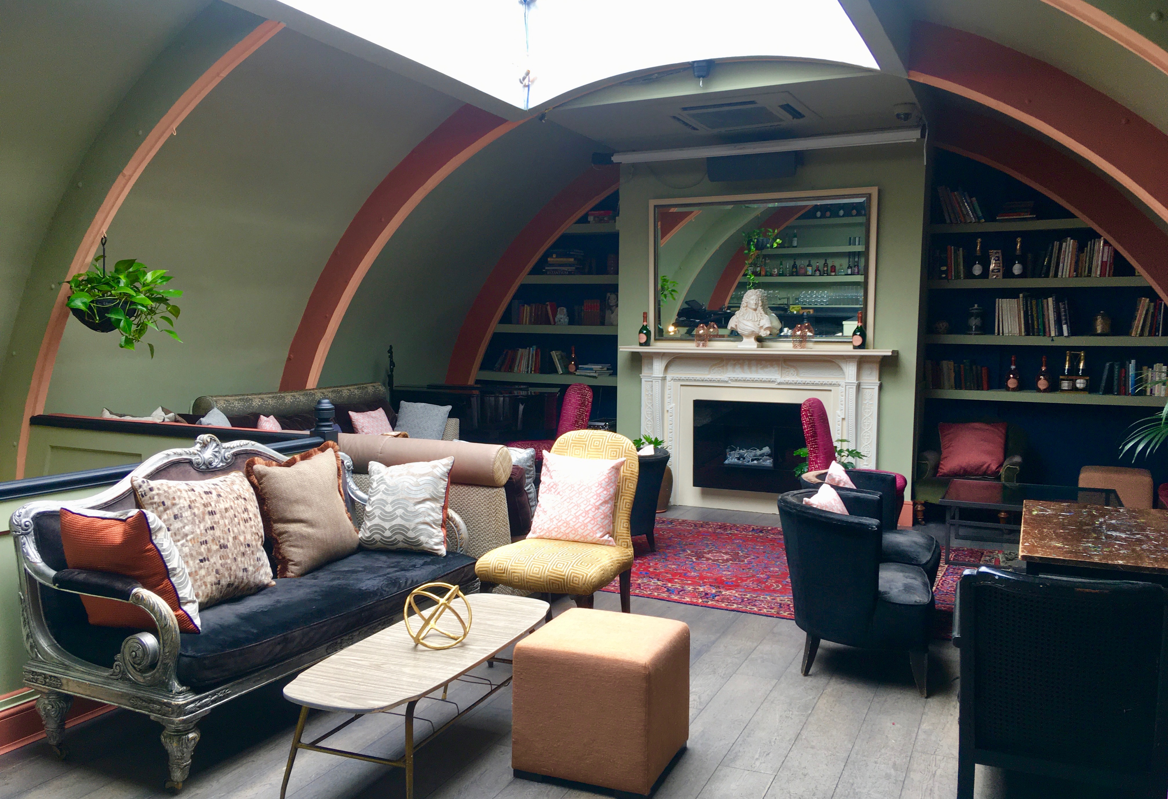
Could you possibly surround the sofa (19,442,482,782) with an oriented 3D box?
[{"bbox_3d":[-1.275,0.695,4.221,0.806,1.043,1.975,2,5,25],"label":"sofa"}]

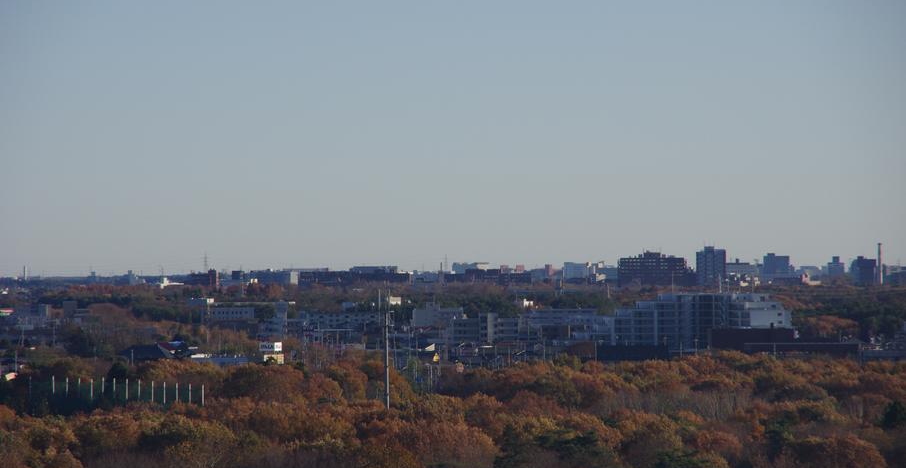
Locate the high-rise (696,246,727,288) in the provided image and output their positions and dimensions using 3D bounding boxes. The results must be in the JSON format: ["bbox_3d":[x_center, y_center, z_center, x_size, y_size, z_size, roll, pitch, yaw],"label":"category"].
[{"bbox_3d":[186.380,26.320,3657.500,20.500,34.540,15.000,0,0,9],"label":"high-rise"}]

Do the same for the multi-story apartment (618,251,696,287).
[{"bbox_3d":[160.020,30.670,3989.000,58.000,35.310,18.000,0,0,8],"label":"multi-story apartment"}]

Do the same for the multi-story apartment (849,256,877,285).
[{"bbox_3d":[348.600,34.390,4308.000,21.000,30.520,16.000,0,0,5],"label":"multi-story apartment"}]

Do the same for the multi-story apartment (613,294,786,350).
[{"bbox_3d":[93.200,33.190,1902.500,60.000,21.610,25.000,0,0,15],"label":"multi-story apartment"}]

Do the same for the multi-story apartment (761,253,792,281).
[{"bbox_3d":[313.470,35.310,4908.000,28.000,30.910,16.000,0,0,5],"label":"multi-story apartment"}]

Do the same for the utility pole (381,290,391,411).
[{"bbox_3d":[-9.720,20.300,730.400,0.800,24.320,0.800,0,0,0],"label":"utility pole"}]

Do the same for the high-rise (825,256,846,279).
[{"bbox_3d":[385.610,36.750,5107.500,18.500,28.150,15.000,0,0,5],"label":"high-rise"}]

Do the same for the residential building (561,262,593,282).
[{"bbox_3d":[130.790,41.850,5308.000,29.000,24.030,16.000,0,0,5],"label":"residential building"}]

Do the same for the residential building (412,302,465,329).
[{"bbox_3d":[-6.020,35.290,2106.000,18.000,13.660,12.000,0,0,-20],"label":"residential building"}]

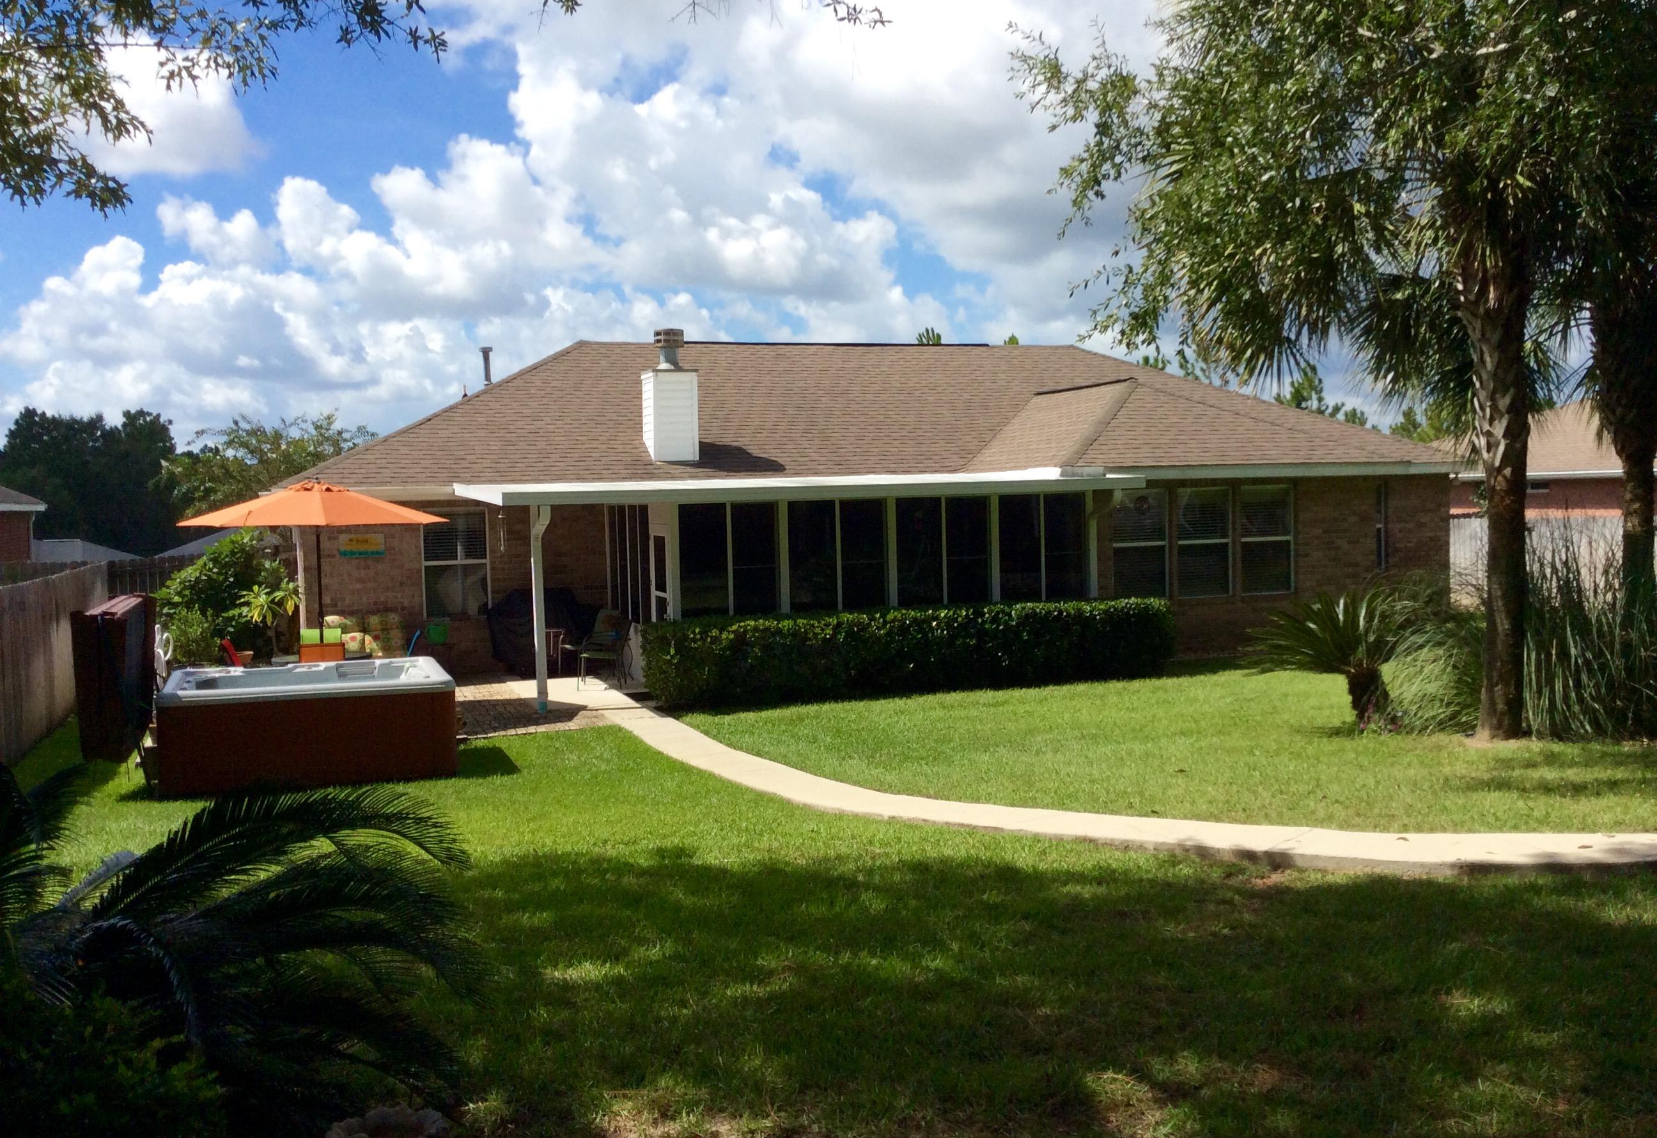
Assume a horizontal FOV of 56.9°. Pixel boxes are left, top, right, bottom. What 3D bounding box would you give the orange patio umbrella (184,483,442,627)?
[{"bbox_3d":[-5.345,0.352,16.057,2.640,2.588,2.640,-2,3,-19],"label":"orange patio umbrella"}]

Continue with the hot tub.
[{"bbox_3d":[-4.625,1.329,13.633,2.310,0.870,2.300,-2,3,-19],"label":"hot tub"}]

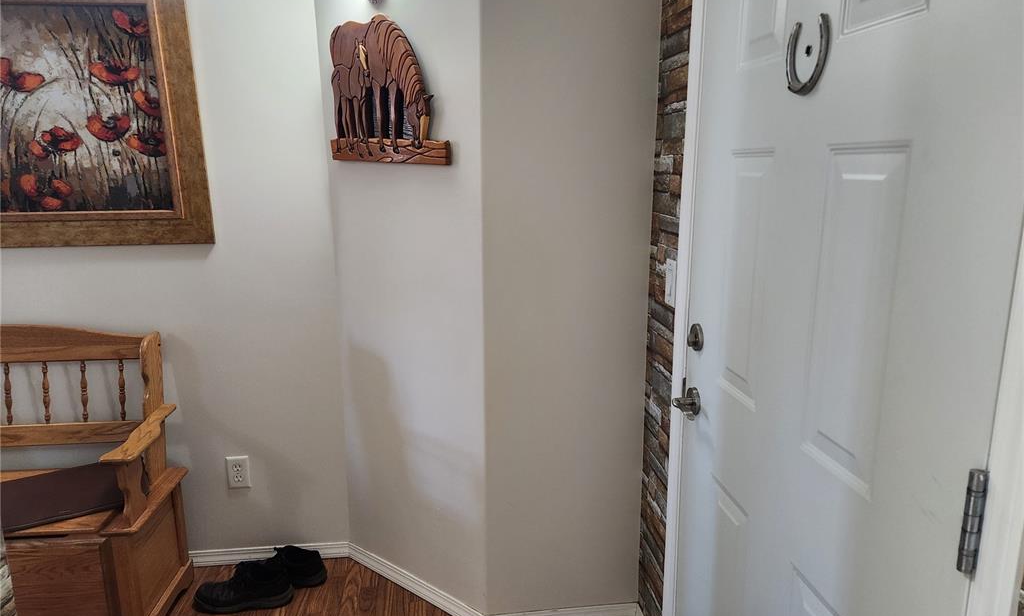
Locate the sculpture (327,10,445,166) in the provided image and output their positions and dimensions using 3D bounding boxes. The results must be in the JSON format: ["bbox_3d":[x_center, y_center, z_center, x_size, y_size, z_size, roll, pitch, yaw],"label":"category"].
[{"bbox_3d":[-0.359,-0.613,1.927,0.486,0.403,0.030,9,16,38],"label":"sculpture"}]

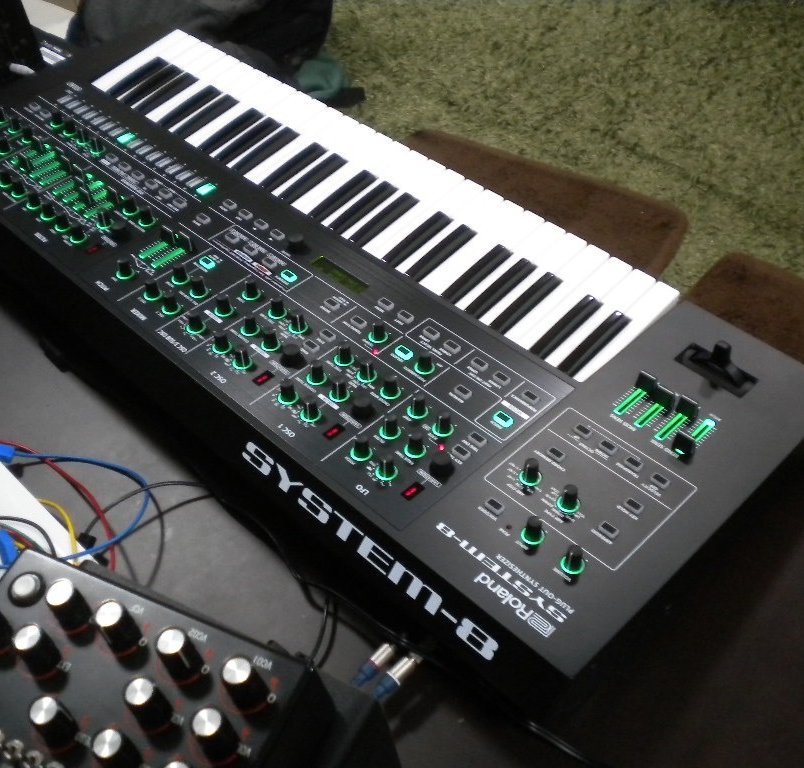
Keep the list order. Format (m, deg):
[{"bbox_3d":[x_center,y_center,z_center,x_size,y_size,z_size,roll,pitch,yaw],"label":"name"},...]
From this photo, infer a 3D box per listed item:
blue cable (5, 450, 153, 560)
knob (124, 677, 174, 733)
[{"bbox_3d":[-0.245,0.073,0.794,0.082,0.034,0.149,-31,53,-15],"label":"blue cable"},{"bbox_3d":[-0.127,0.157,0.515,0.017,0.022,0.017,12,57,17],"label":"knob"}]

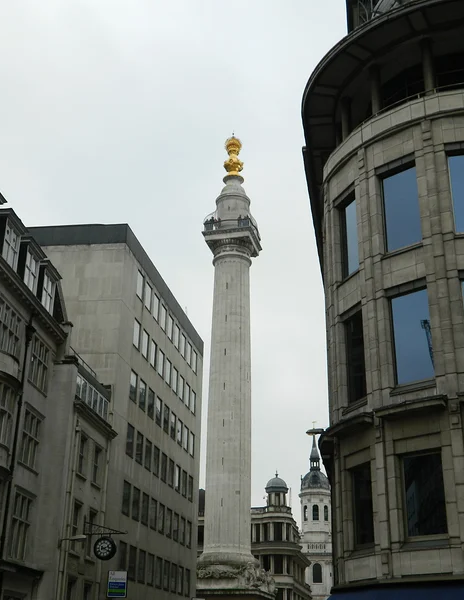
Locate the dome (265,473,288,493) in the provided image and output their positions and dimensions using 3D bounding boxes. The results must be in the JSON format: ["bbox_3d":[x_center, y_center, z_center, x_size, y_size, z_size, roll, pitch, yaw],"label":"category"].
[{"bbox_3d":[5.645,22.867,101.242,2.950,2.650,2.950,0,-24,3],"label":"dome"}]

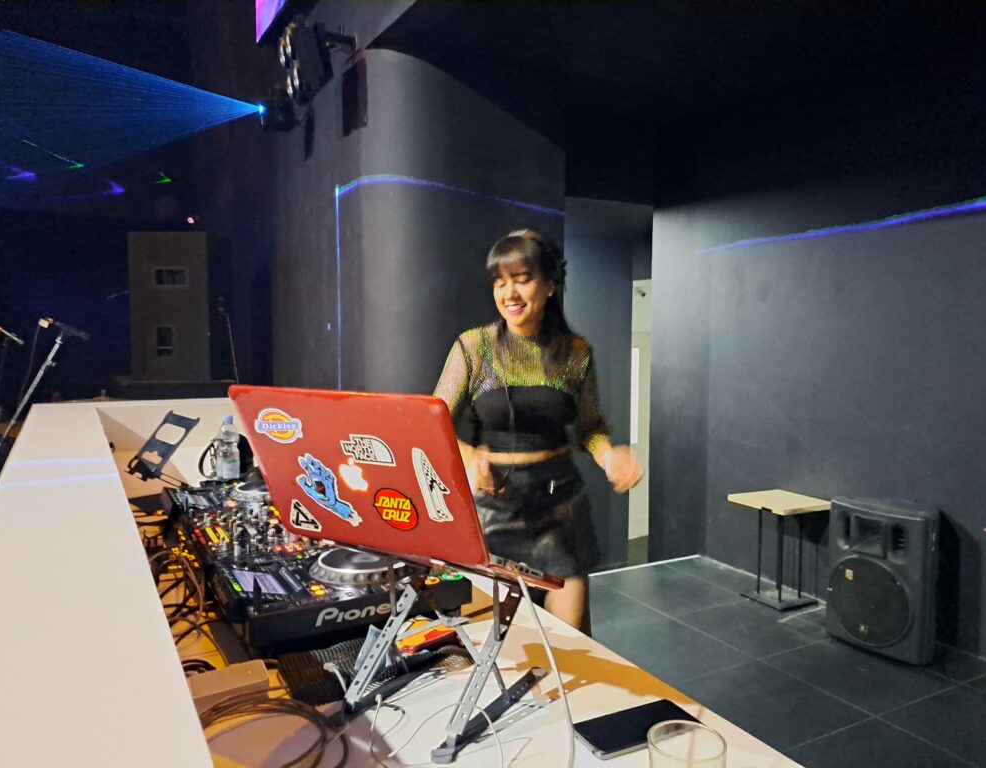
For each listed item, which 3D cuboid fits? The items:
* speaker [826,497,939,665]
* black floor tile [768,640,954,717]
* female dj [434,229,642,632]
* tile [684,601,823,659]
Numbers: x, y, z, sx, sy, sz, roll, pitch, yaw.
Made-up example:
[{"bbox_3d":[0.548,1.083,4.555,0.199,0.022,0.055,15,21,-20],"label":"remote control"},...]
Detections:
[{"bbox_3d":[1.972,0.937,3.652,0.342,0.684,0.466,-2,4,-34],"label":"speaker"},{"bbox_3d":[1.640,1.306,3.342,0.590,0.012,0.590,-2,4,-28],"label":"black floor tile"},{"bbox_3d":[0.104,0.456,1.857,0.520,1.640,0.420,1,4,23],"label":"female dj"},{"bbox_3d":[1.362,1.274,3.863,0.590,0.012,0.590,-2,4,-28],"label":"tile"}]

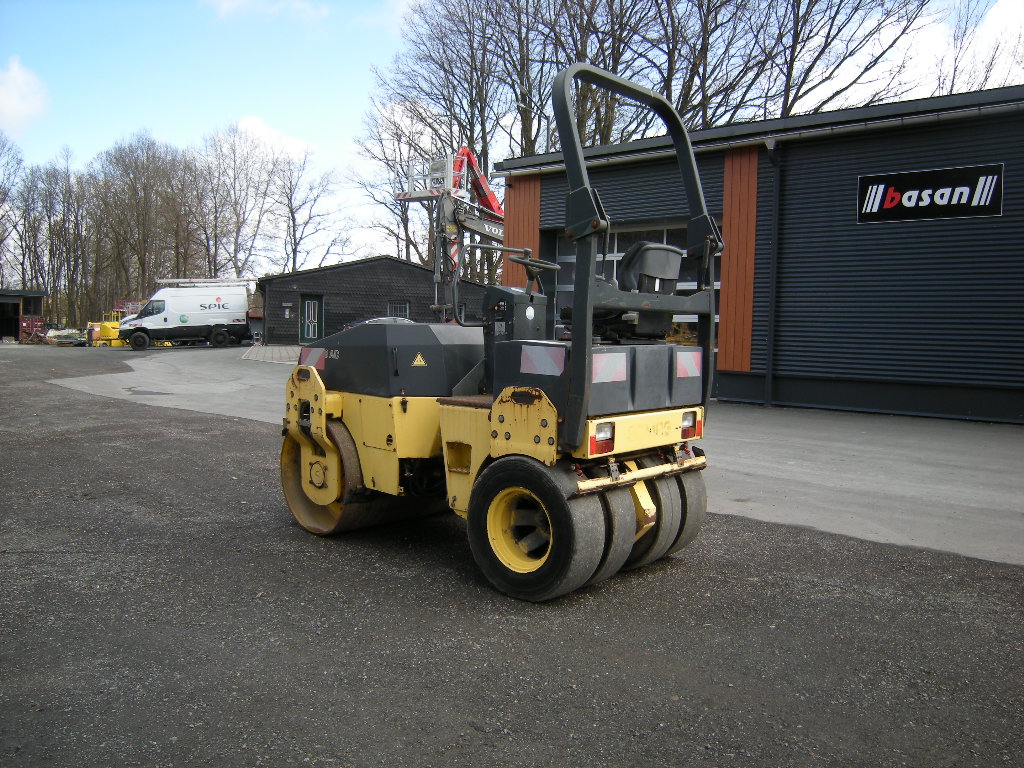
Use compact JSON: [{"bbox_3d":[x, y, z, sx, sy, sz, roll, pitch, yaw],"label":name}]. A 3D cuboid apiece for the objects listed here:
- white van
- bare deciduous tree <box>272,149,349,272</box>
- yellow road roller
[{"bbox_3d":[-16.074,-3.229,40.410,5.800,2.950,2.100,-4,6,-25],"label":"white van"},{"bbox_3d":[-13.380,-9.396,55.000,5.200,12.700,5.200,1,5,0],"label":"bare deciduous tree"},{"bbox_3d":[-0.197,-0.316,5.202,2.684,2.684,1.360,5,6,43],"label":"yellow road roller"}]

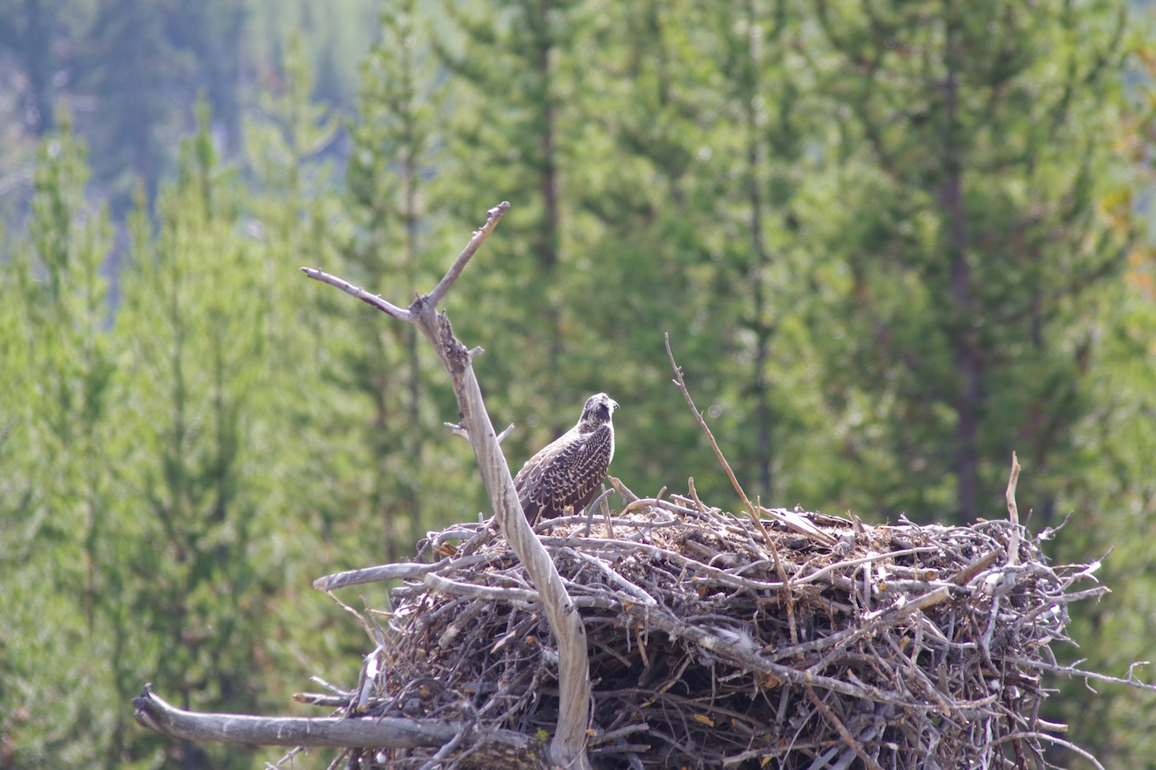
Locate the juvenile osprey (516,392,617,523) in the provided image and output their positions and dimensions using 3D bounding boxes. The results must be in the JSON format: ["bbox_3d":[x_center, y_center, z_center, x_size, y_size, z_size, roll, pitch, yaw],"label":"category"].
[{"bbox_3d":[-0.039,0.226,38.000,0.350,0.410,0.180,-4,5,-38],"label":"juvenile osprey"}]

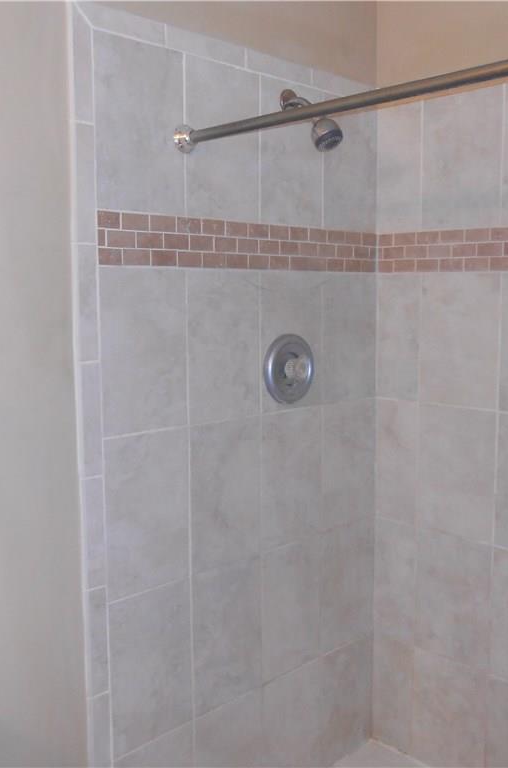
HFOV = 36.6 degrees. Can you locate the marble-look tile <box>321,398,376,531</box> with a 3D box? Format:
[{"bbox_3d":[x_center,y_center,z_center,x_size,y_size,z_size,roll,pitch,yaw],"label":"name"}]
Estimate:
[{"bbox_3d":[0.237,0.202,1.938,0.211,0.311,0.010,-6,9,-44],"label":"marble-look tile"}]

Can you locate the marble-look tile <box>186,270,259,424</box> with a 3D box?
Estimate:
[{"bbox_3d":[-0.062,-0.079,1.612,0.204,0.313,0.010,-6,9,-44],"label":"marble-look tile"}]

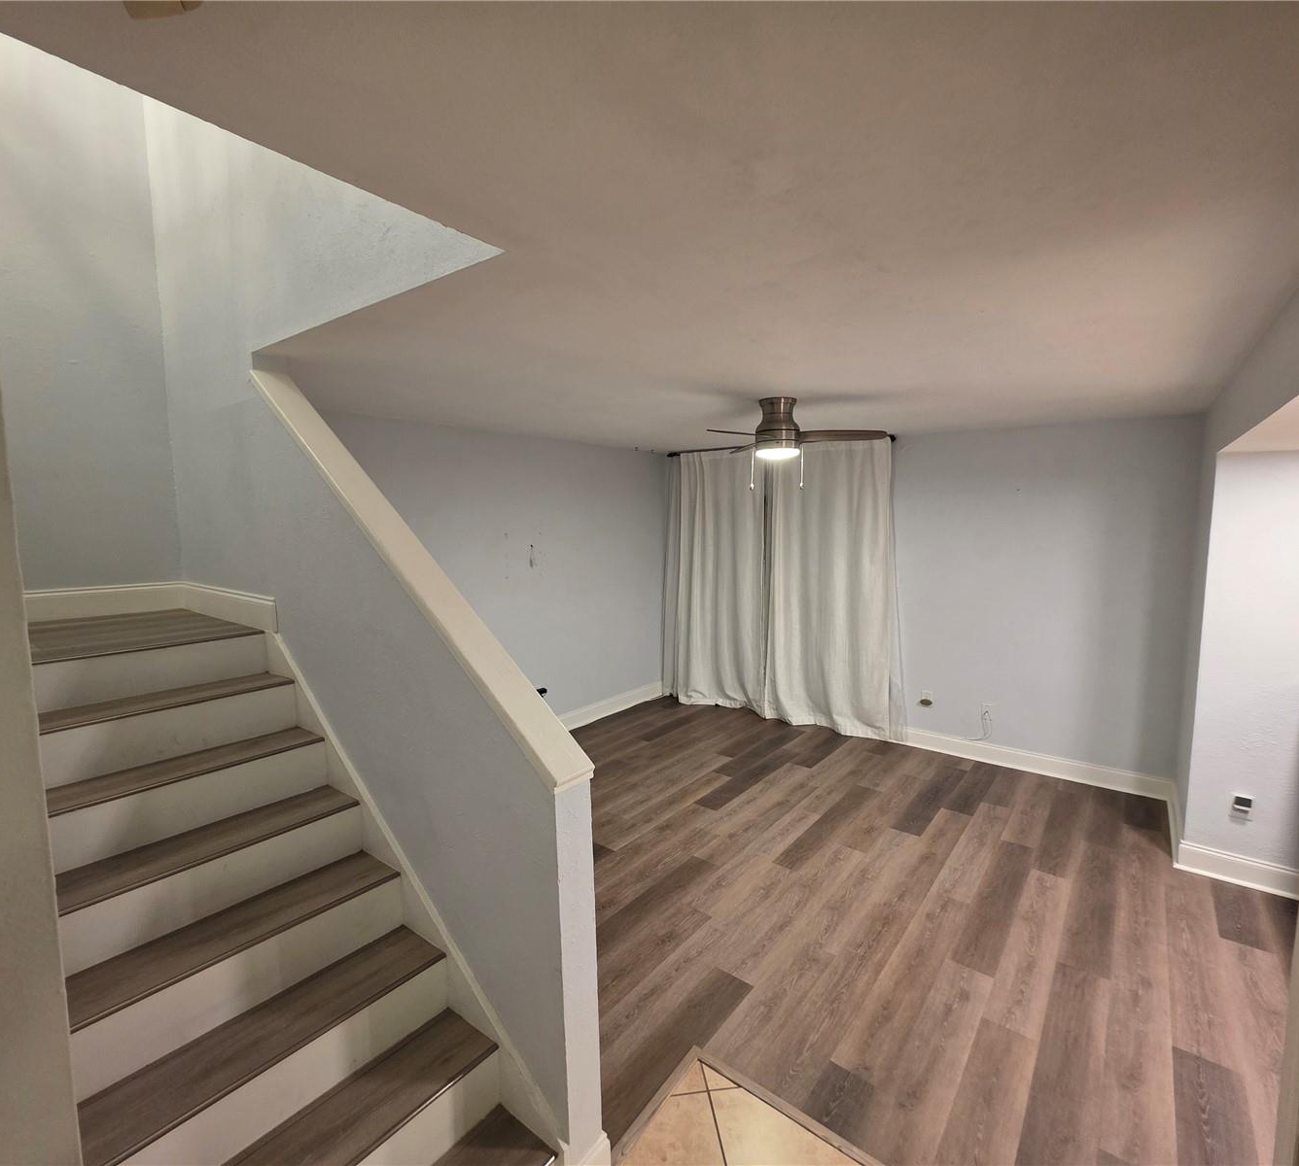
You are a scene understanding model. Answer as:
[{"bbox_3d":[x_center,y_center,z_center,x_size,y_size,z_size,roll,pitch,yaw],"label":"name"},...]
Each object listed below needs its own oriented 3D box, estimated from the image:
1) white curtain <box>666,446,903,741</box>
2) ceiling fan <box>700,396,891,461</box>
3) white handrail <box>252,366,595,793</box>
[{"bbox_3d":[1.044,0.032,5.205,2.160,2.360,0.160,4,8,38],"label":"white curtain"},{"bbox_3d":[0.738,-0.804,3.032,0.970,0.290,1.050,1,6,12],"label":"ceiling fan"},{"bbox_3d":[-0.828,-0.168,1.809,2.035,0.037,0.135,44,29,26],"label":"white handrail"}]

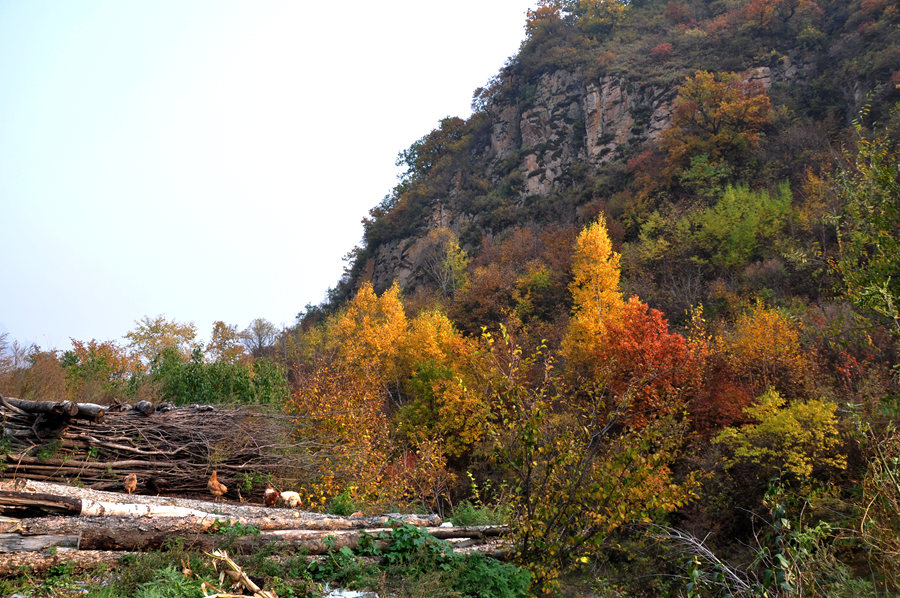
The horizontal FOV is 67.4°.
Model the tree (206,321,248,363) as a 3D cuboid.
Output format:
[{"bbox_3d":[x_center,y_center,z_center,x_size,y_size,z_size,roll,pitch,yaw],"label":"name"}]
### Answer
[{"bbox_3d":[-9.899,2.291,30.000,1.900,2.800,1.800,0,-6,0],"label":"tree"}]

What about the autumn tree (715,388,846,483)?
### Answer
[{"bbox_3d":[8.087,3.462,16.500,3.200,2.600,2.800,0,-6,0],"label":"autumn tree"}]

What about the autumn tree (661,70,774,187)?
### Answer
[{"bbox_3d":[18.971,-12.137,48.000,7.900,7.900,7.200,0,-6,0],"label":"autumn tree"}]

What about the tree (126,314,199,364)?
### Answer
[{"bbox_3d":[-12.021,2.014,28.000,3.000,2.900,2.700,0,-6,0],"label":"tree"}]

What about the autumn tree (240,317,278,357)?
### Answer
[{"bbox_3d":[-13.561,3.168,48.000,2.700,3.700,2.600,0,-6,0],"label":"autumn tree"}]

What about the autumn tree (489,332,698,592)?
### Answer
[{"bbox_3d":[1.447,1.649,6.800,2.100,2.550,1.900,0,-6,0],"label":"autumn tree"}]

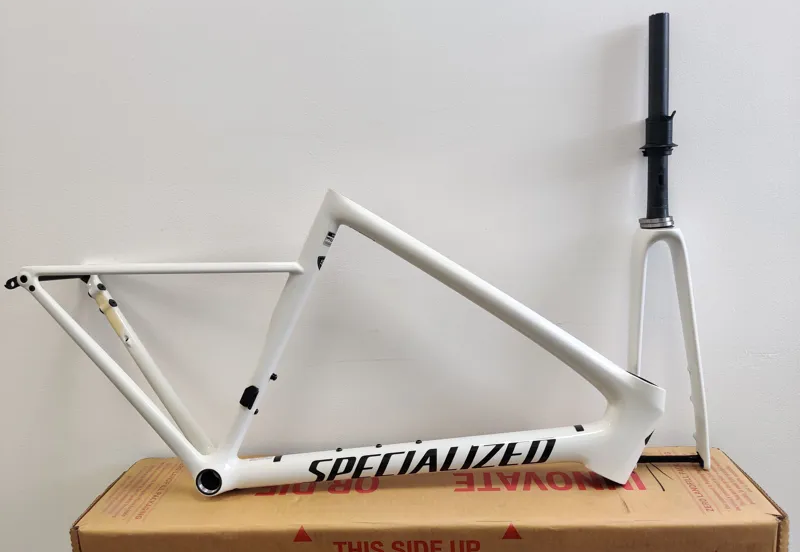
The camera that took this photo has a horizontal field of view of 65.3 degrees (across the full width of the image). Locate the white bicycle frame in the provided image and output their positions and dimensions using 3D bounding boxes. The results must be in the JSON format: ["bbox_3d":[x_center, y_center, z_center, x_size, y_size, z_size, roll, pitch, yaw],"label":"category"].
[{"bbox_3d":[-0.057,0.101,0.963,1.020,0.468,0.170,-2,4,5],"label":"white bicycle frame"}]

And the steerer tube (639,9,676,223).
[{"bbox_3d":[0.372,-0.221,0.899,0.052,0.303,0.053,-2,8,4],"label":"steerer tube"}]

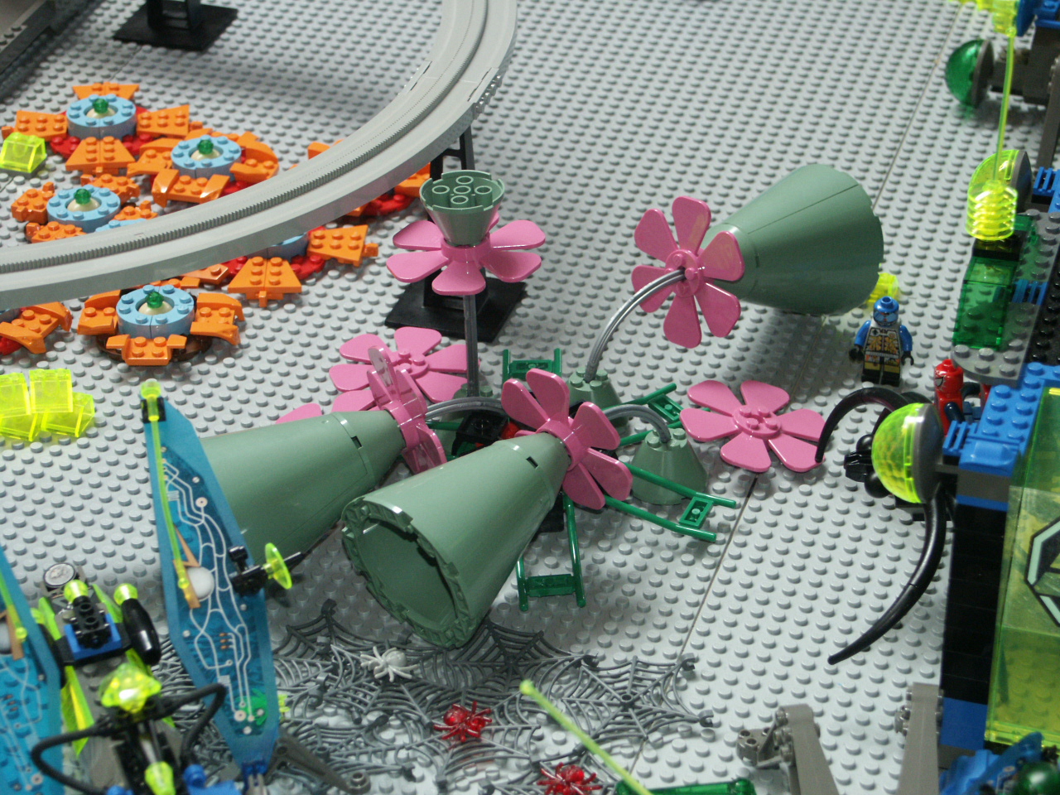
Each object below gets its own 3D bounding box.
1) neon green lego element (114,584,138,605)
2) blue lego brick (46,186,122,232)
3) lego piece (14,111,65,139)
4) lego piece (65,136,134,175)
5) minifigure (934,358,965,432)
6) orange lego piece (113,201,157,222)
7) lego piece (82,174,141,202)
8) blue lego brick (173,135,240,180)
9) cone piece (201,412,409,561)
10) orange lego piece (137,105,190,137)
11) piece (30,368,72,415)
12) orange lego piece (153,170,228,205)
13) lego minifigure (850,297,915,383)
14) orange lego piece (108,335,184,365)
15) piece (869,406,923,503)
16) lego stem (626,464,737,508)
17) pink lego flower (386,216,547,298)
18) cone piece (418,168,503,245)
[{"bbox_3d":[-0.136,0.067,0.922,0.008,0.008,0.009,-16,39,-22],"label":"neon green lego element"},{"bbox_3d":[-0.200,-0.083,1.225,0.032,0.011,0.032,9,34,15],"label":"blue lego brick"},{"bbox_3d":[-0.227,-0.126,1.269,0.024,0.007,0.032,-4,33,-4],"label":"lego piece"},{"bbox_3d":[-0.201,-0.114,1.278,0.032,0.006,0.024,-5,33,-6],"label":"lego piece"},{"bbox_3d":[0.152,0.005,0.975,0.014,0.040,0.024,-10,31,9],"label":"minifigure"},{"bbox_3d":[-0.173,-0.074,1.179,0.017,0.011,0.021,13,35,21],"label":"orange lego piece"},{"bbox_3d":[-0.192,-0.094,1.246,0.026,0.008,0.017,12,35,20],"label":"lego piece"},{"bbox_3d":[-0.149,-0.110,1.258,0.032,0.011,0.032,-1,33,0],"label":"blue lego brick"},{"bbox_3d":[-0.081,0.029,0.981,0.077,0.064,0.064,-27,40,-20],"label":"cone piece"},{"bbox_3d":[-0.175,-0.132,1.304,0.024,0.005,0.032,-3,33,-4],"label":"orange lego piece"},{"bbox_3d":[-0.191,-0.003,1.087,0.016,0.011,0.016,-4,33,-5],"label":"piece"},{"bbox_3d":[-0.154,-0.096,1.237,0.032,0.010,0.017,5,33,9],"label":"orange lego piece"},{"bbox_3d":[0.143,-0.023,1.105,0.025,0.039,0.013,8,34,13],"label":"lego minifigure"},{"bbox_3d":[-0.158,-0.020,1.130,0.032,0.006,0.017,0,33,1],"label":"orange lego piece"},{"bbox_3d":[0.118,0.018,0.876,0.017,0.032,0.032,10,34,16],"label":"piece"},{"bbox_3d":[0.055,0.032,1.027,0.049,0.005,0.004,19,37,21],"label":"lego stem"},{"bbox_3d":[-0.024,-0.056,1.027,0.060,0.011,0.060,-1,33,0],"label":"pink lego flower"},{"bbox_3d":[-0.025,-0.070,1.034,0.032,0.021,0.032,-1,33,0],"label":"cone piece"}]

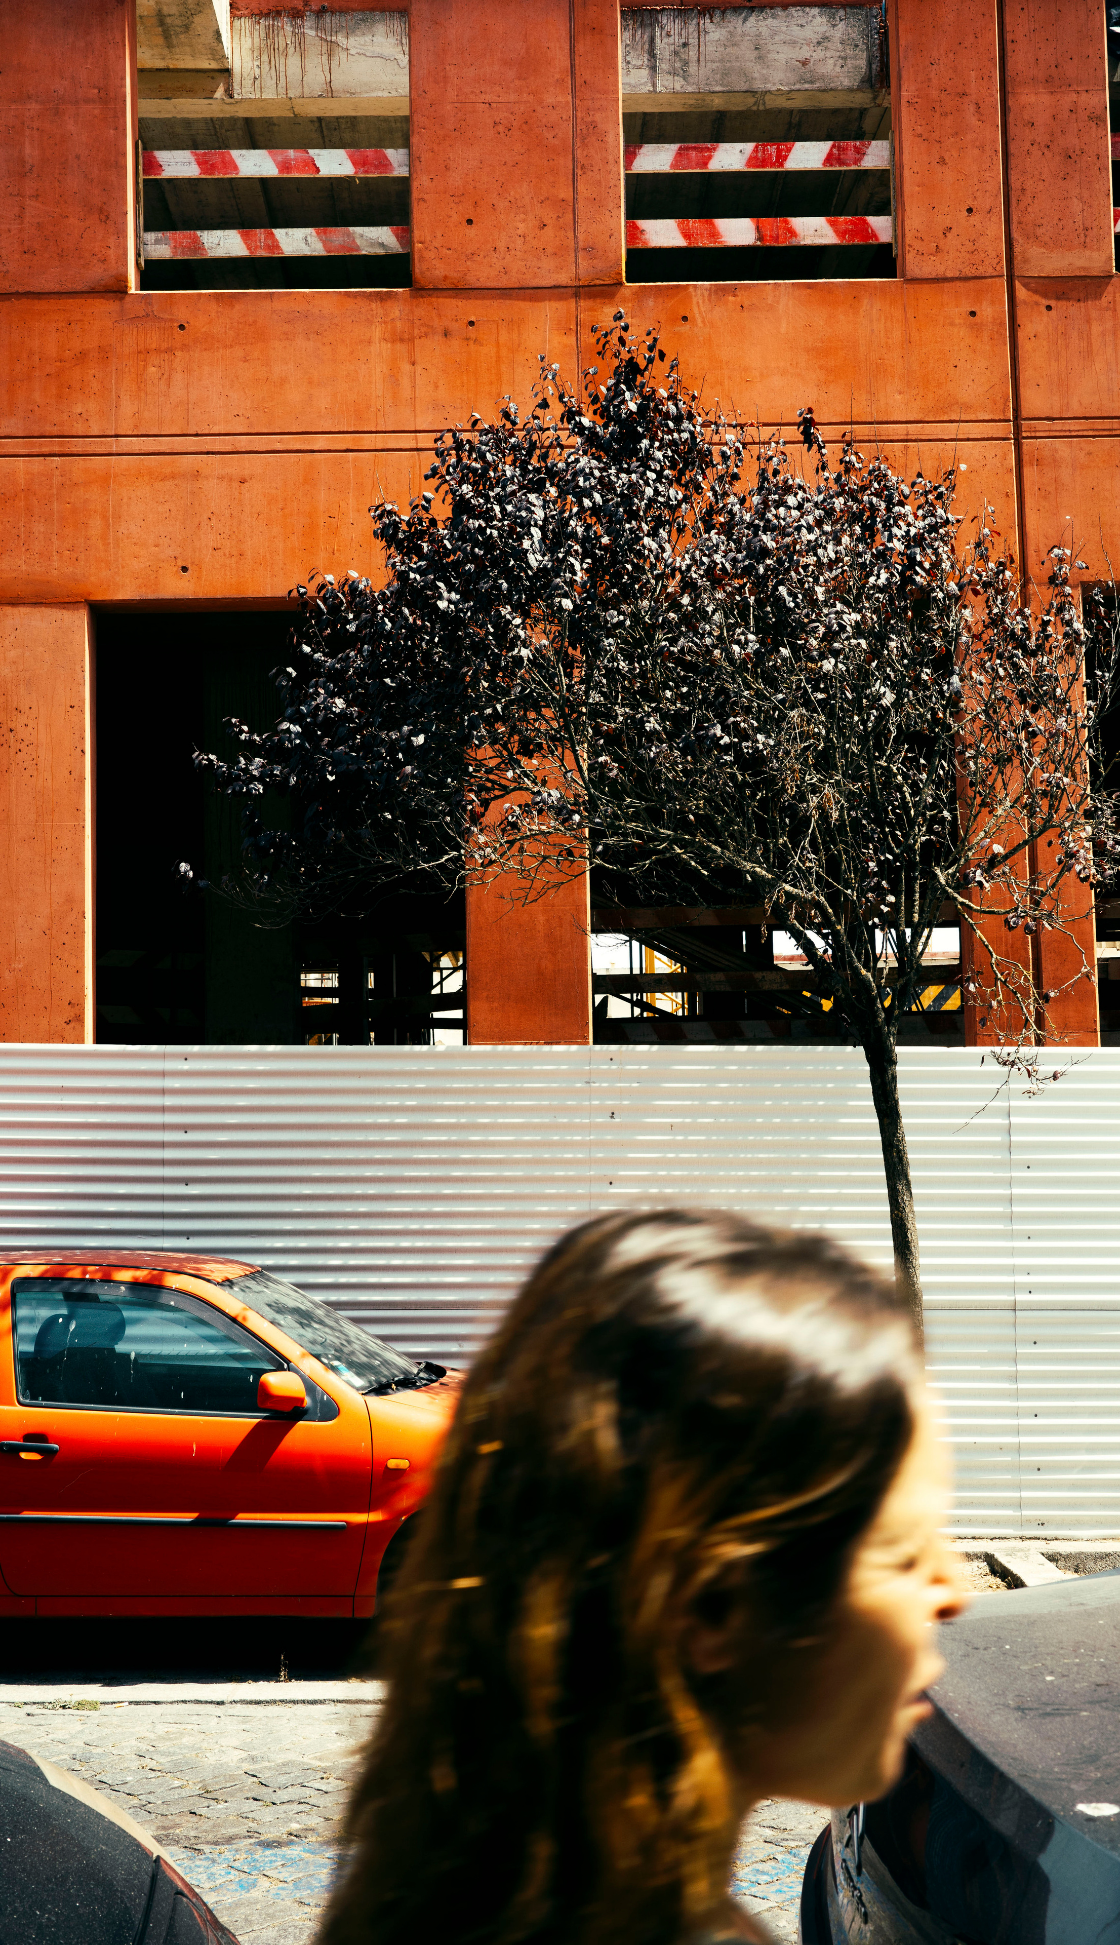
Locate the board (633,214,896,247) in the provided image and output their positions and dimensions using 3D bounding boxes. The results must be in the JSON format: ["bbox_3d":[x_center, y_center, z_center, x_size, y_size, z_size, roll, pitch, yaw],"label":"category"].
[{"bbox_3d":[1.111,-4.154,12.104,1.530,0.155,0.030,-1,-4,0],"label":"board"}]

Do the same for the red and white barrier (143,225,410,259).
[{"bbox_3d":[-1.702,-4.406,13.058,1.630,0.153,0.030,-2,-4,-1],"label":"red and white barrier"}]

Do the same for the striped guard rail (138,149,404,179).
[{"bbox_3d":[-1.597,-4.545,12.138,1.530,0.155,0.030,0,-4,0],"label":"striped guard rail"}]

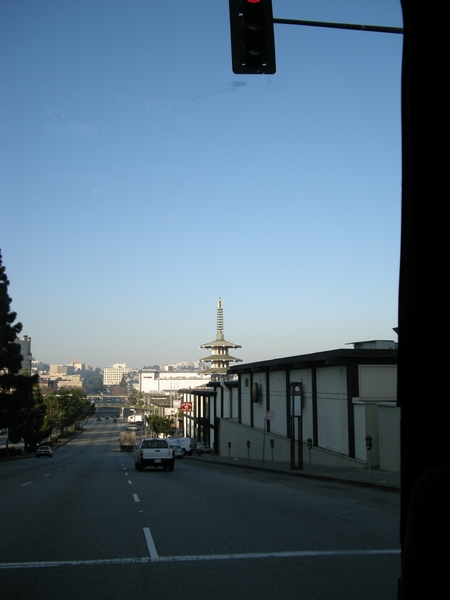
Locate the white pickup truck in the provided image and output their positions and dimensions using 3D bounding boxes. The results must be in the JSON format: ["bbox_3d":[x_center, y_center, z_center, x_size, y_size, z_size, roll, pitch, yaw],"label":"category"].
[{"bbox_3d":[-3.959,8.710,36.190,1.850,1.750,5.200,1,-13,-10],"label":"white pickup truck"}]

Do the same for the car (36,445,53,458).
[{"bbox_3d":[-22.847,19.337,81.613,1.710,1.400,4.500,1,-12,-9],"label":"car"}]

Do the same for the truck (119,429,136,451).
[{"bbox_3d":[-14.286,20.806,94.658,2.270,2.820,6.400,1,-10,-9],"label":"truck"}]

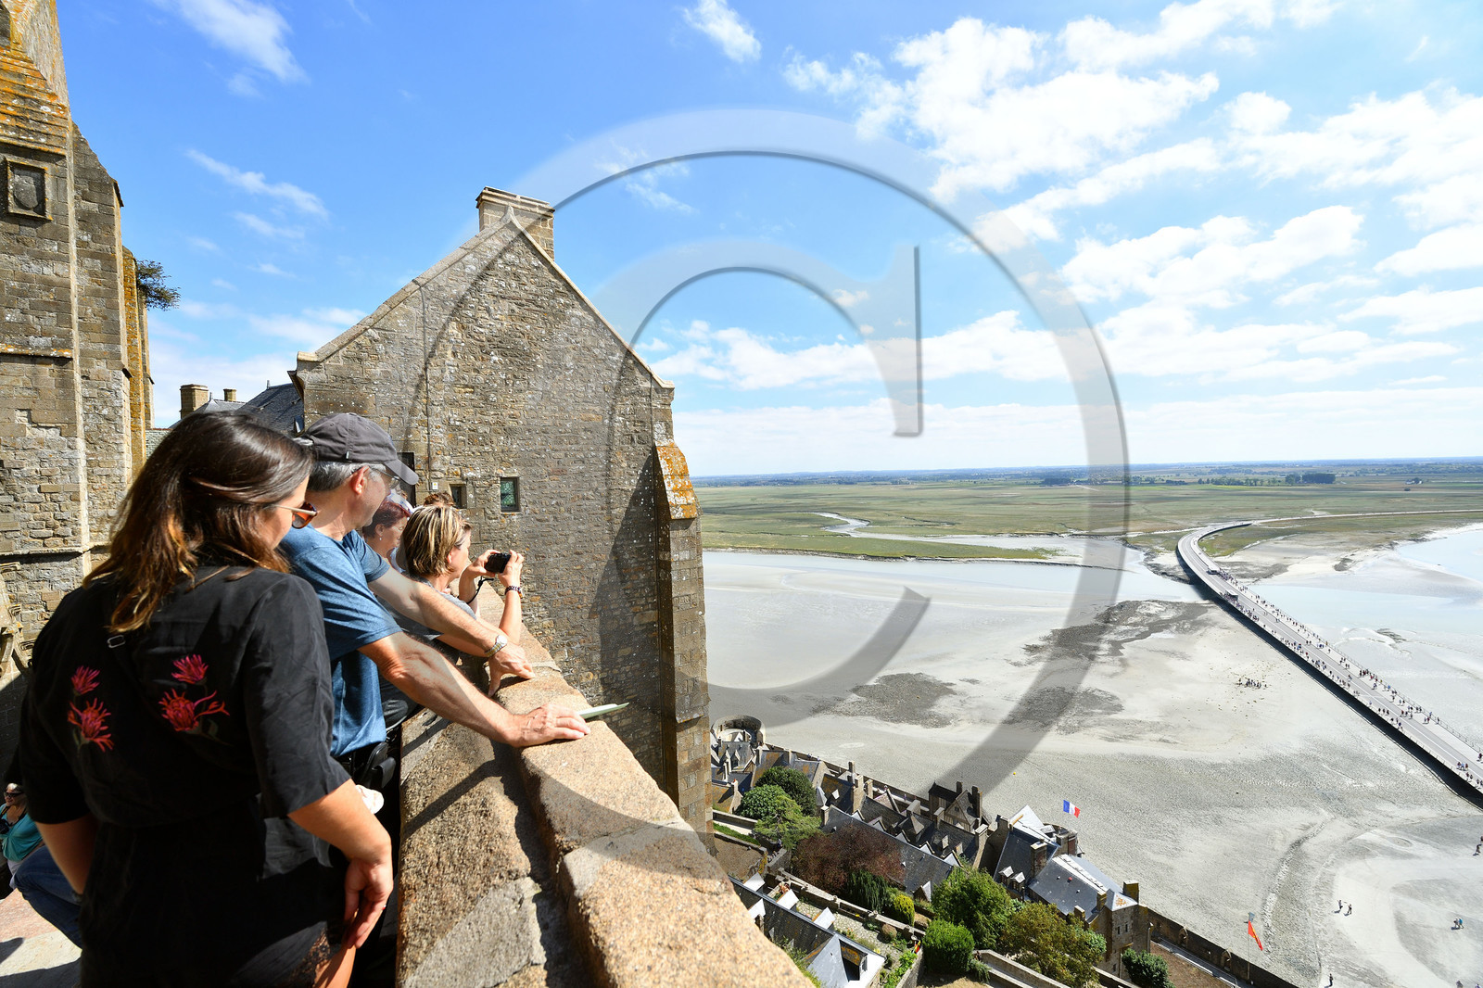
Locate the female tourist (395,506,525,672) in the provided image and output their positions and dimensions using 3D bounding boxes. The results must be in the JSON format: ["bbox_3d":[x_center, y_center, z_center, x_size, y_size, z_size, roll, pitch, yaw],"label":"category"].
[{"bbox_3d":[-1.110,0.790,1.840,0.680,1.500,0.500,-3,2,-42],"label":"female tourist"}]

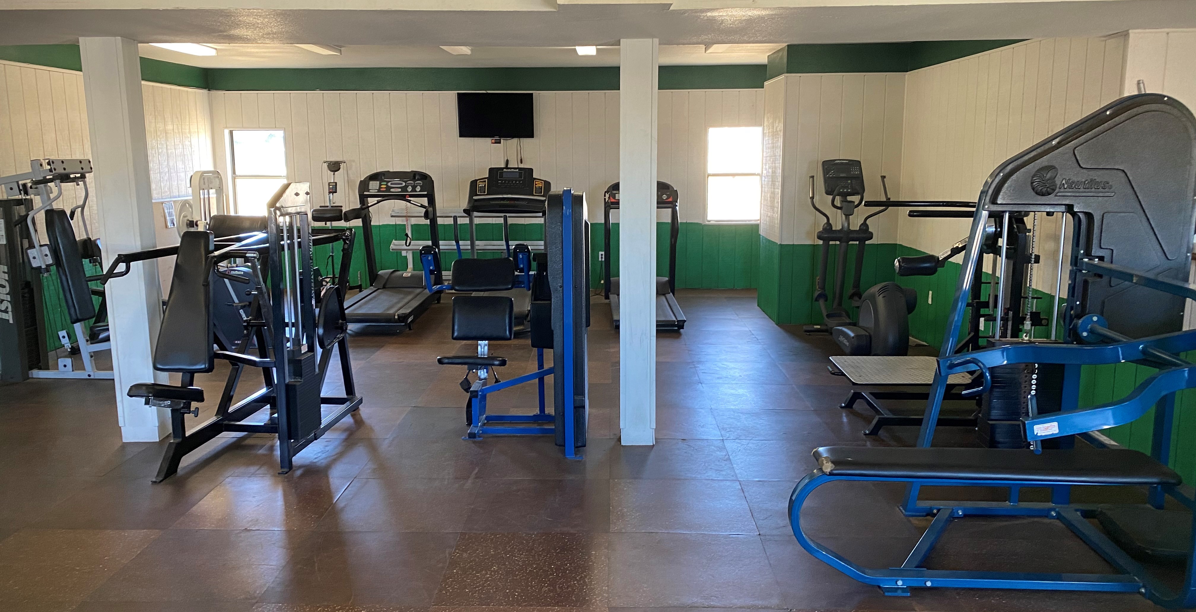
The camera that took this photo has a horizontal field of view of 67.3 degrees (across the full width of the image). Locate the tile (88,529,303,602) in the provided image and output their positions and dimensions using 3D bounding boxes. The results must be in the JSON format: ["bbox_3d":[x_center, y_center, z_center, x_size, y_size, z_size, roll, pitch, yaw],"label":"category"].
[{"bbox_3d":[-1.591,1.055,3.667,0.655,0.012,0.655,0,10,1],"label":"tile"}]

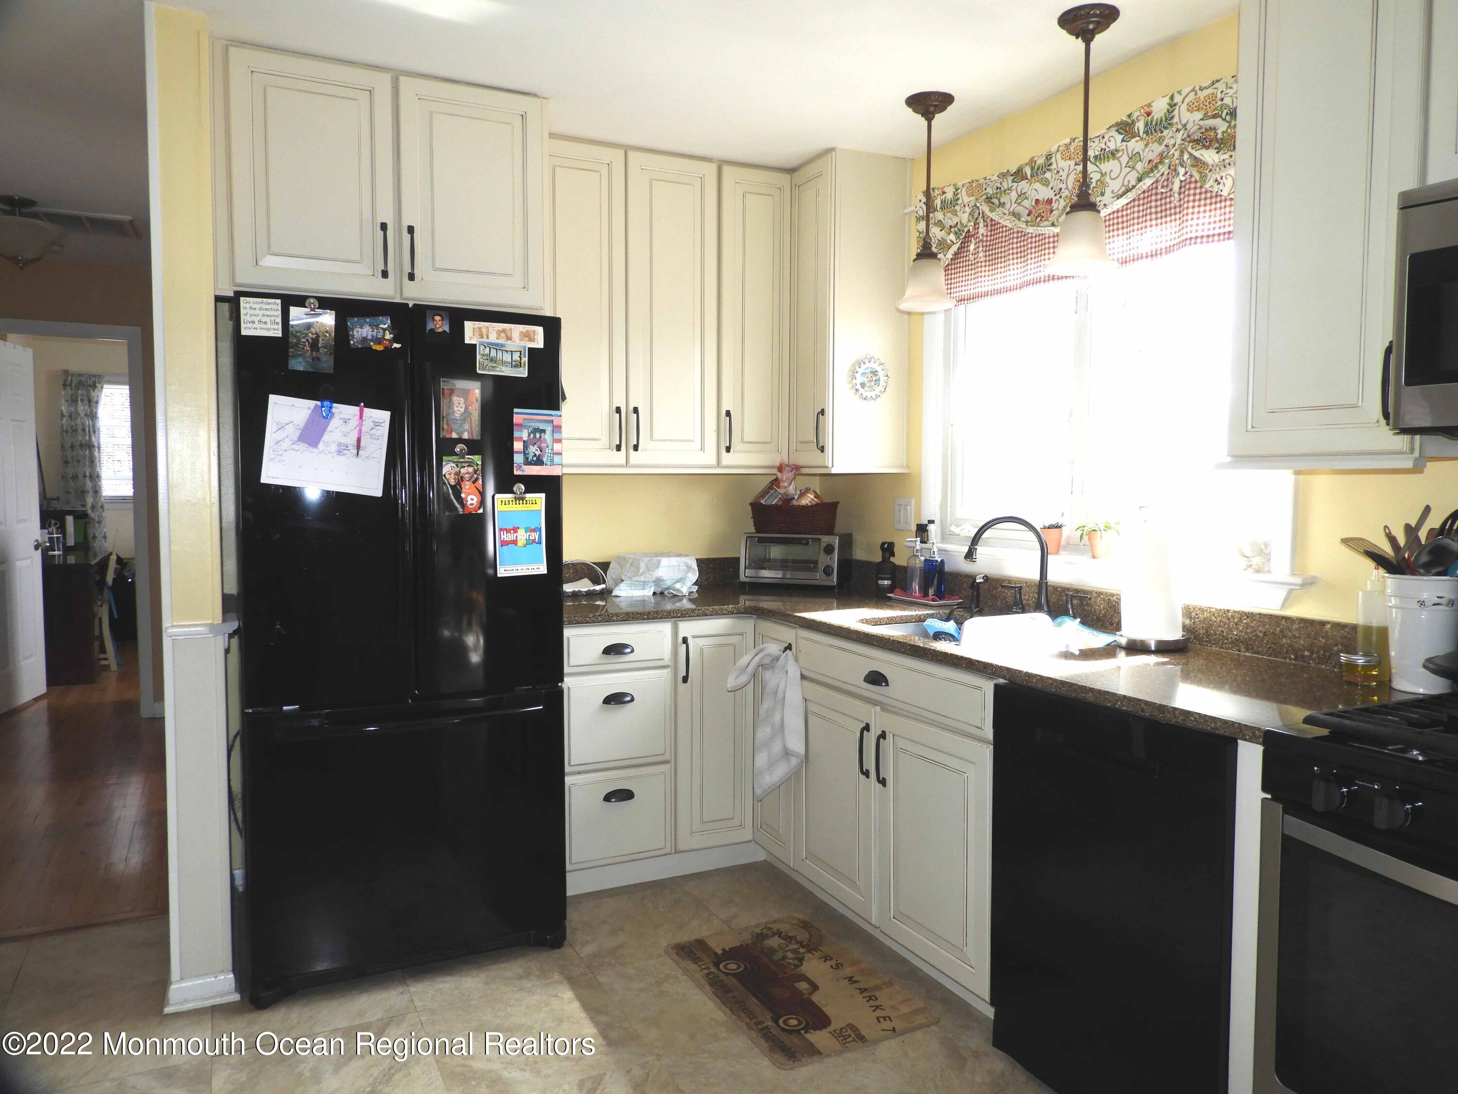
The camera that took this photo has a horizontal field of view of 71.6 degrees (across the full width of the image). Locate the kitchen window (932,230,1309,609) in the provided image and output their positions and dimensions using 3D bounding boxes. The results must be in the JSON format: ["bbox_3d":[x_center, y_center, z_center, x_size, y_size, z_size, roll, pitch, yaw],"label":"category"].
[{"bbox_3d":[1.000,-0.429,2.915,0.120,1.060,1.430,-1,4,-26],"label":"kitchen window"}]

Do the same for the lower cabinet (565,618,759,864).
[{"bbox_3d":[-0.354,0.601,3.522,0.678,0.767,0.635,-1,4,-26],"label":"lower cabinet"}]

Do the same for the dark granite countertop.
[{"bbox_3d":[0.327,0.252,2.800,1.320,0.042,2.500,-1,4,-26],"label":"dark granite countertop"}]

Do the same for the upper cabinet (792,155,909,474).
[{"bbox_3d":[0.433,-0.812,3.659,0.330,1.094,0.325,-1,4,-26],"label":"upper cabinet"}]

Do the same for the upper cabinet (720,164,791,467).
[{"bbox_3d":[0.027,-0.831,3.796,0.297,1.075,0.330,-1,4,-26],"label":"upper cabinet"}]

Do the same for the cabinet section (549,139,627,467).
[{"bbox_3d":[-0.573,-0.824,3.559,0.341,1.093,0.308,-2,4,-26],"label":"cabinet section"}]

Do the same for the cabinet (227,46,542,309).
[{"bbox_3d":[-1.070,-1.016,3.086,0.881,0.630,0.615,-1,4,-26],"label":"cabinet"}]

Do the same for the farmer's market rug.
[{"bbox_3d":[0.167,1.140,2.656,0.453,0.010,0.675,-1,4,-26],"label":"farmer's market rug"}]

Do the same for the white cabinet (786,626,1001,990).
[{"bbox_3d":[0.686,0.646,2.866,0.630,0.767,0.912,-1,4,-26],"label":"white cabinet"}]

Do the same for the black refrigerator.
[{"bbox_3d":[-0.995,0.237,2.987,0.818,1.762,0.845,-1,4,-26],"label":"black refrigerator"}]

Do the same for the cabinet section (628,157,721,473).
[{"bbox_3d":[-0.261,-0.833,3.713,0.355,1.093,0.308,-2,4,-26],"label":"cabinet section"}]

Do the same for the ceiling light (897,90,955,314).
[{"bbox_3d":[0.584,-1.003,2.970,0.170,0.630,0.170,0,3,0],"label":"ceiling light"}]

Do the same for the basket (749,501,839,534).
[{"bbox_3d":[0.249,-0.107,3.900,0.335,0.125,0.215,1,4,19],"label":"basket"}]

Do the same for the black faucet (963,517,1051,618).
[{"bbox_3d":[0.813,0.069,2.929,0.250,0.315,0.055,1,4,9],"label":"black faucet"}]

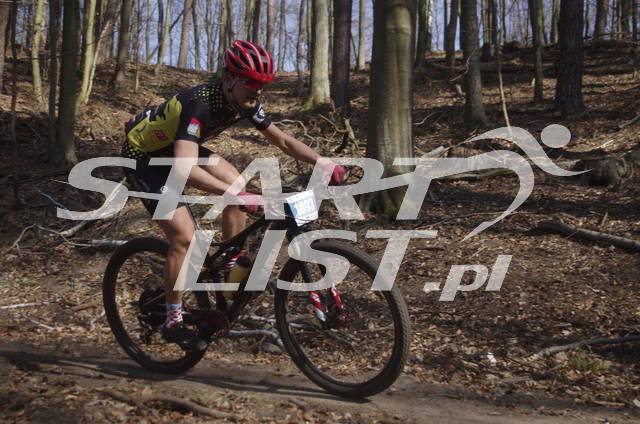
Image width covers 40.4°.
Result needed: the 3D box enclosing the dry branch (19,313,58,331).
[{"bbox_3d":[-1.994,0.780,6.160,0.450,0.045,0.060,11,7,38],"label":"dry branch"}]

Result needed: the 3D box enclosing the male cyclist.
[{"bbox_3d":[-0.463,-0.039,4.110,1.020,1.470,0.720,0,9,33],"label":"male cyclist"}]

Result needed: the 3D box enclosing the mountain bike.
[{"bbox_3d":[-0.397,0.357,4.167,1.840,1.000,0.720,0,12,33],"label":"mountain bike"}]

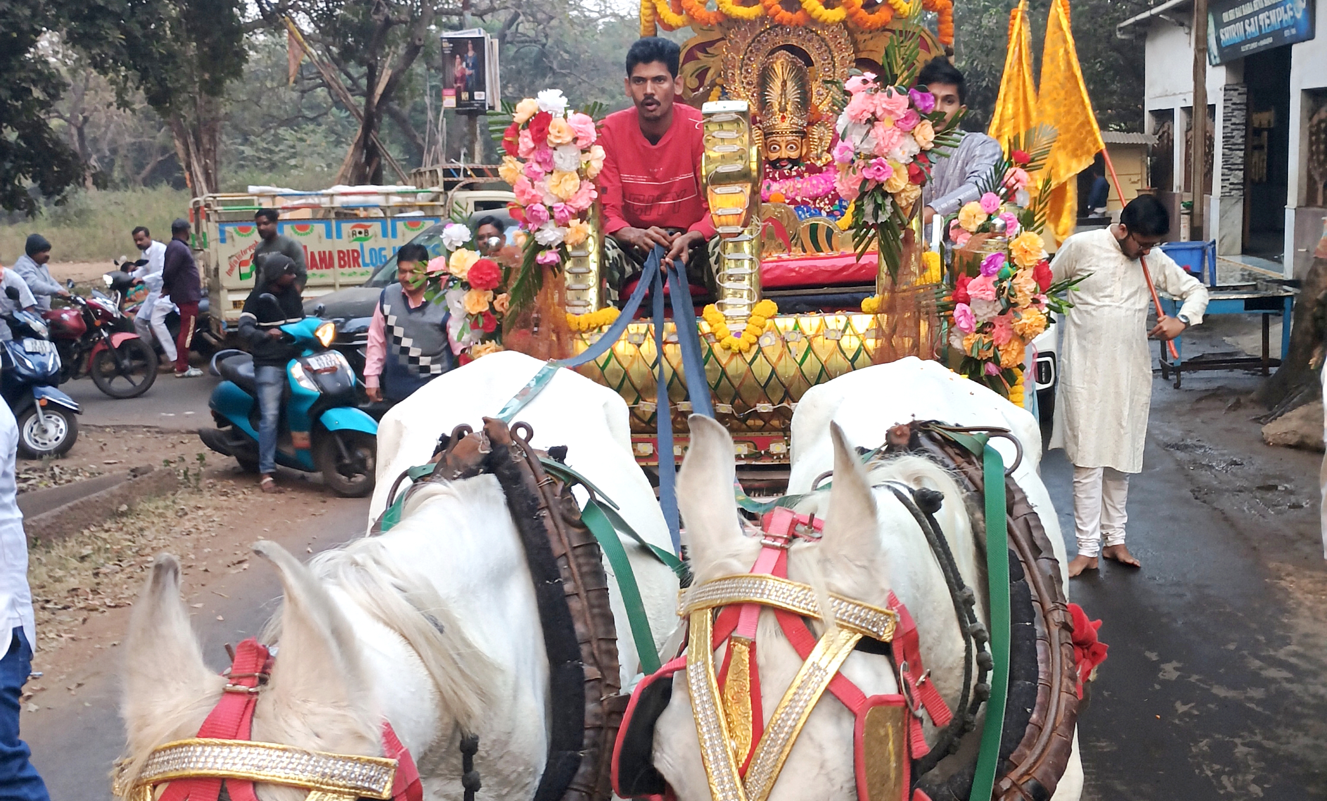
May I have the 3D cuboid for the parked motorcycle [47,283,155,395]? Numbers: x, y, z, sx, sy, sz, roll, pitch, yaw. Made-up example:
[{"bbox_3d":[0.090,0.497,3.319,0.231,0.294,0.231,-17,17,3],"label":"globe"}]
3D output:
[{"bbox_3d":[-5.880,-0.568,13.700,1.950,1.100,0.720,-2,7,-4],"label":"parked motorcycle"}]

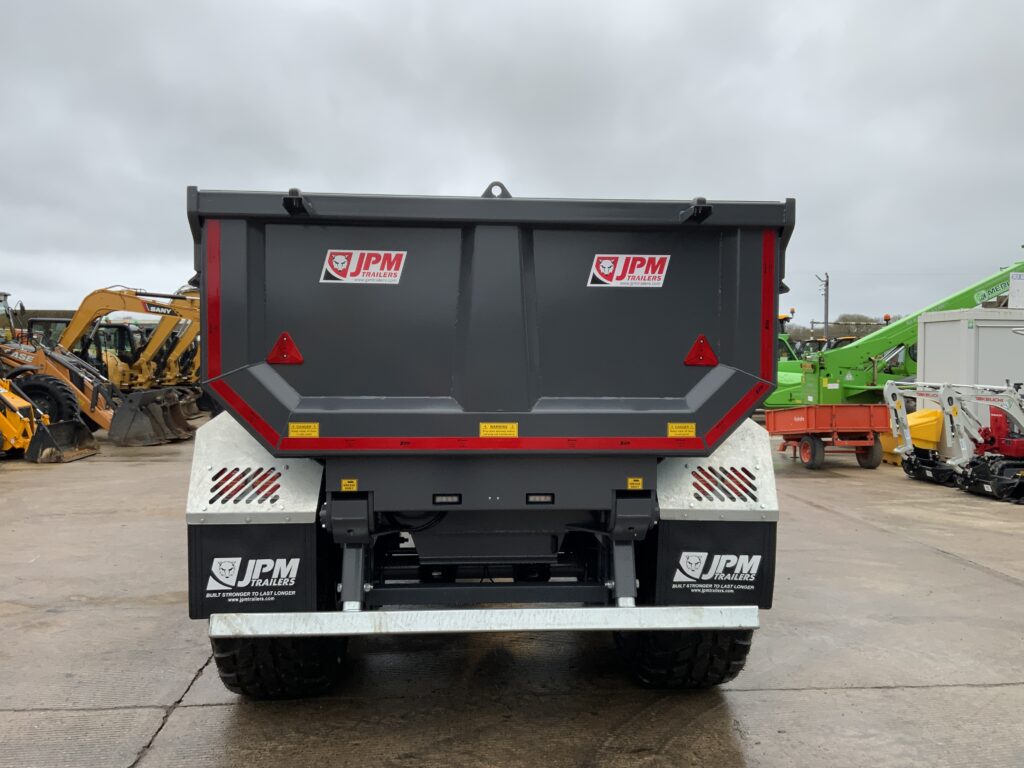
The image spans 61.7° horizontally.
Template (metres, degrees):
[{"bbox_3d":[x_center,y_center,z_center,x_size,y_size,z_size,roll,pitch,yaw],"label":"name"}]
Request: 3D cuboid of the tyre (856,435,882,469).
[{"bbox_3d":[5.659,1.084,13.580,0.200,0.525,0.525,0,1,-6],"label":"tyre"}]

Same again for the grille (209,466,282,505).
[{"bbox_3d":[-1.118,0.429,3.600,0.302,0.158,0.020,0,-23,-5],"label":"grille"}]

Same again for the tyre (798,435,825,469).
[{"bbox_3d":[4.724,1.078,13.500,0.200,0.525,0.525,0,1,-6],"label":"tyre"}]

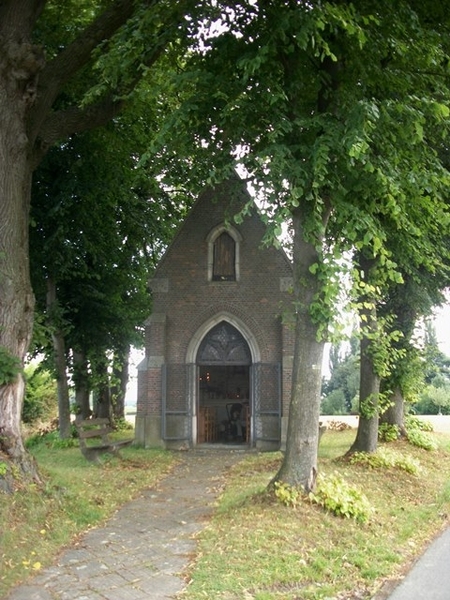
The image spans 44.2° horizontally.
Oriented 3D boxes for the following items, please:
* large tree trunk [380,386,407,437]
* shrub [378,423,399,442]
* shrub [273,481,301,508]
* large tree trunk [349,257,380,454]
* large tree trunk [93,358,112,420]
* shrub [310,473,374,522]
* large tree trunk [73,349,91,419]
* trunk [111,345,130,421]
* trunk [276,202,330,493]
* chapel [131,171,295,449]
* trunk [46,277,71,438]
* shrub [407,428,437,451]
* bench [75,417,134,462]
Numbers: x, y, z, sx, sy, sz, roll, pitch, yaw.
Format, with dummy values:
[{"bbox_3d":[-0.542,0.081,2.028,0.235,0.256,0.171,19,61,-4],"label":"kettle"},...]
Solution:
[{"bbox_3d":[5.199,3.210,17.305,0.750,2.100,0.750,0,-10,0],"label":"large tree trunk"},{"bbox_3d":[4.780,3.908,16.364,0.620,0.520,0.600,0,-10,0],"label":"shrub"},{"bbox_3d":[0.792,2.506,7.166,0.380,0.280,0.350,0,-10,0],"label":"shrub"},{"bbox_3d":[3.264,1.236,12.991,0.630,4.652,0.570,0,-10,0],"label":"large tree trunk"},{"bbox_3d":[-4.469,3.290,20.239,0.600,2.305,0.560,0,-10,0],"label":"large tree trunk"},{"bbox_3d":[1.543,2.616,7.348,0.720,0.520,0.620,0,-10,0],"label":"shrub"},{"bbox_3d":[-4.663,2.946,18.268,0.520,2.700,0.520,0,-10,0],"label":"large tree trunk"},{"bbox_3d":[-3.727,2.995,19.785,0.600,2.822,0.560,0,-10,0],"label":"trunk"},{"bbox_3d":[1.173,0.641,8.525,0.680,4.429,0.620,0,-10,0],"label":"trunk"},{"bbox_3d":[0.060,0.336,16.813,4.500,7.750,5.000,0,-10,1],"label":"chapel"},{"bbox_3d":[-4.927,1.644,16.474,0.540,4.800,0.470,0,-10,0],"label":"trunk"},{"bbox_3d":[5.562,3.932,15.750,0.820,0.550,0.700,0,-10,0],"label":"shrub"},{"bbox_3d":[-2.400,2.817,11.175,0.560,0.800,1.700,-3,-11,18],"label":"bench"}]

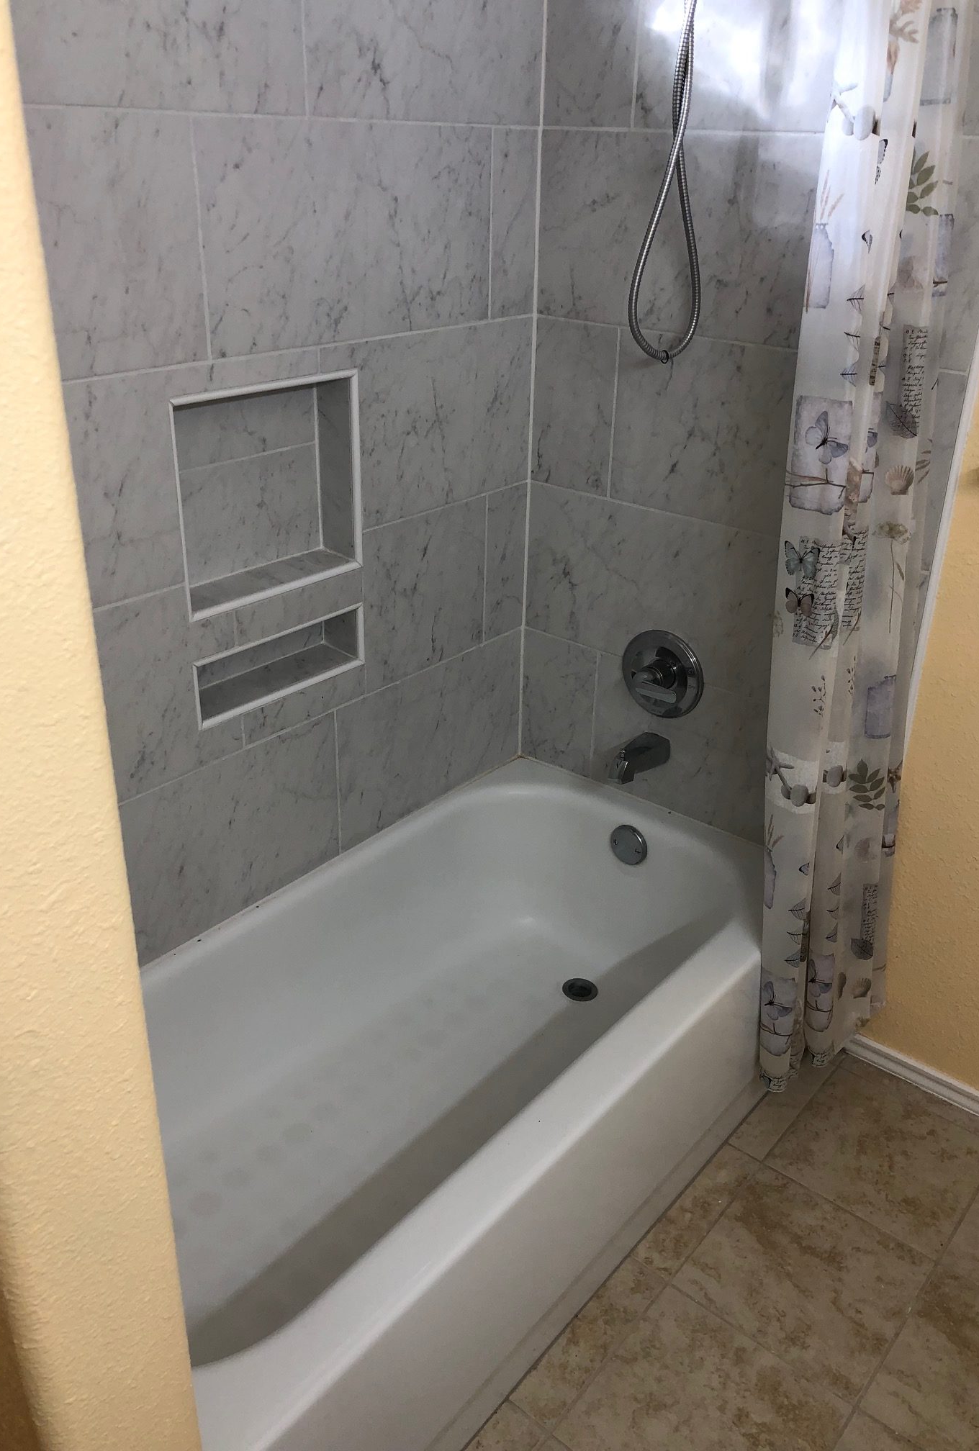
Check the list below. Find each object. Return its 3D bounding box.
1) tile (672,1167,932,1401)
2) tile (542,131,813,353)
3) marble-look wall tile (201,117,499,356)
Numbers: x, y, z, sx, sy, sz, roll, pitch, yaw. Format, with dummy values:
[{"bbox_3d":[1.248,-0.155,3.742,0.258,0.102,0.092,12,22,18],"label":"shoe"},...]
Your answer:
[{"bbox_3d":[0.489,0.847,1.811,0.297,0.010,0.302,21,32,34],"label":"tile"},{"bbox_3d":[0.330,-0.801,1.925,0.611,0.306,0.010,21,32,34],"label":"tile"},{"bbox_3d":[-0.195,-0.747,1.787,0.010,0.305,0.612,21,32,34],"label":"marble-look wall tile"}]

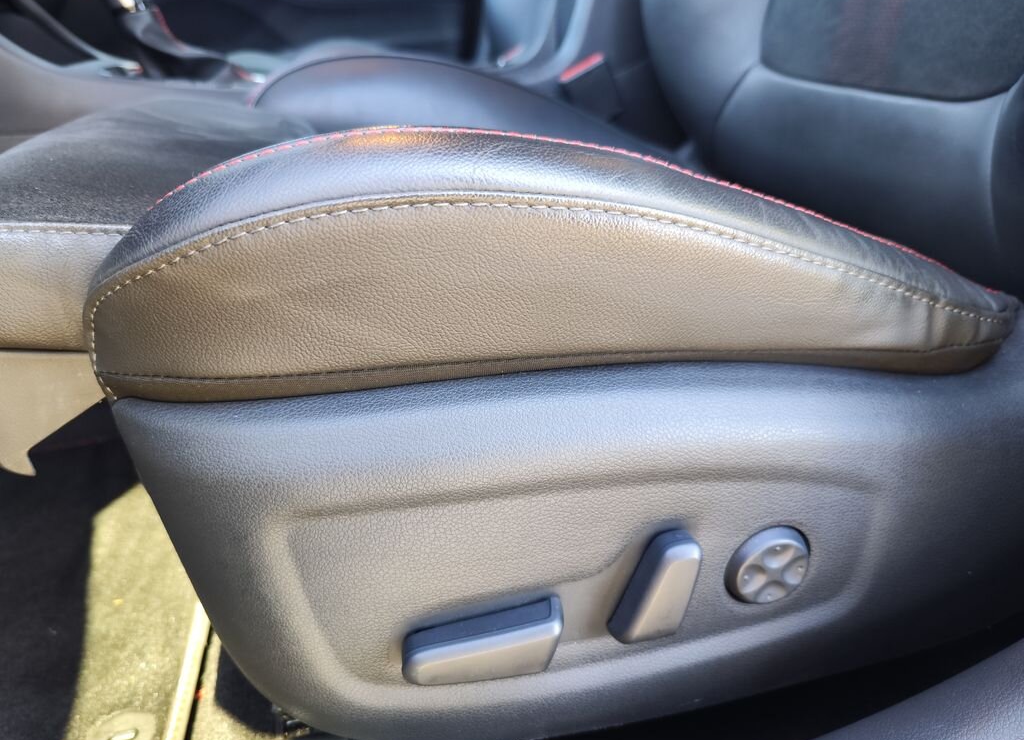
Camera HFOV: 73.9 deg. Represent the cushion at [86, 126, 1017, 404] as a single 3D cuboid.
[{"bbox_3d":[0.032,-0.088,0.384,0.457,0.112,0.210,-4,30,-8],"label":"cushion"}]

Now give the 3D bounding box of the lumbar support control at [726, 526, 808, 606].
[{"bbox_3d":[0.137,0.105,0.361,0.044,0.044,0.012,-5,22,-10],"label":"lumbar support control"}]

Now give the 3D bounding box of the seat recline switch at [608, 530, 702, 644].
[{"bbox_3d":[0.072,0.109,0.342,0.031,0.060,0.018,8,19,-15],"label":"seat recline switch"}]

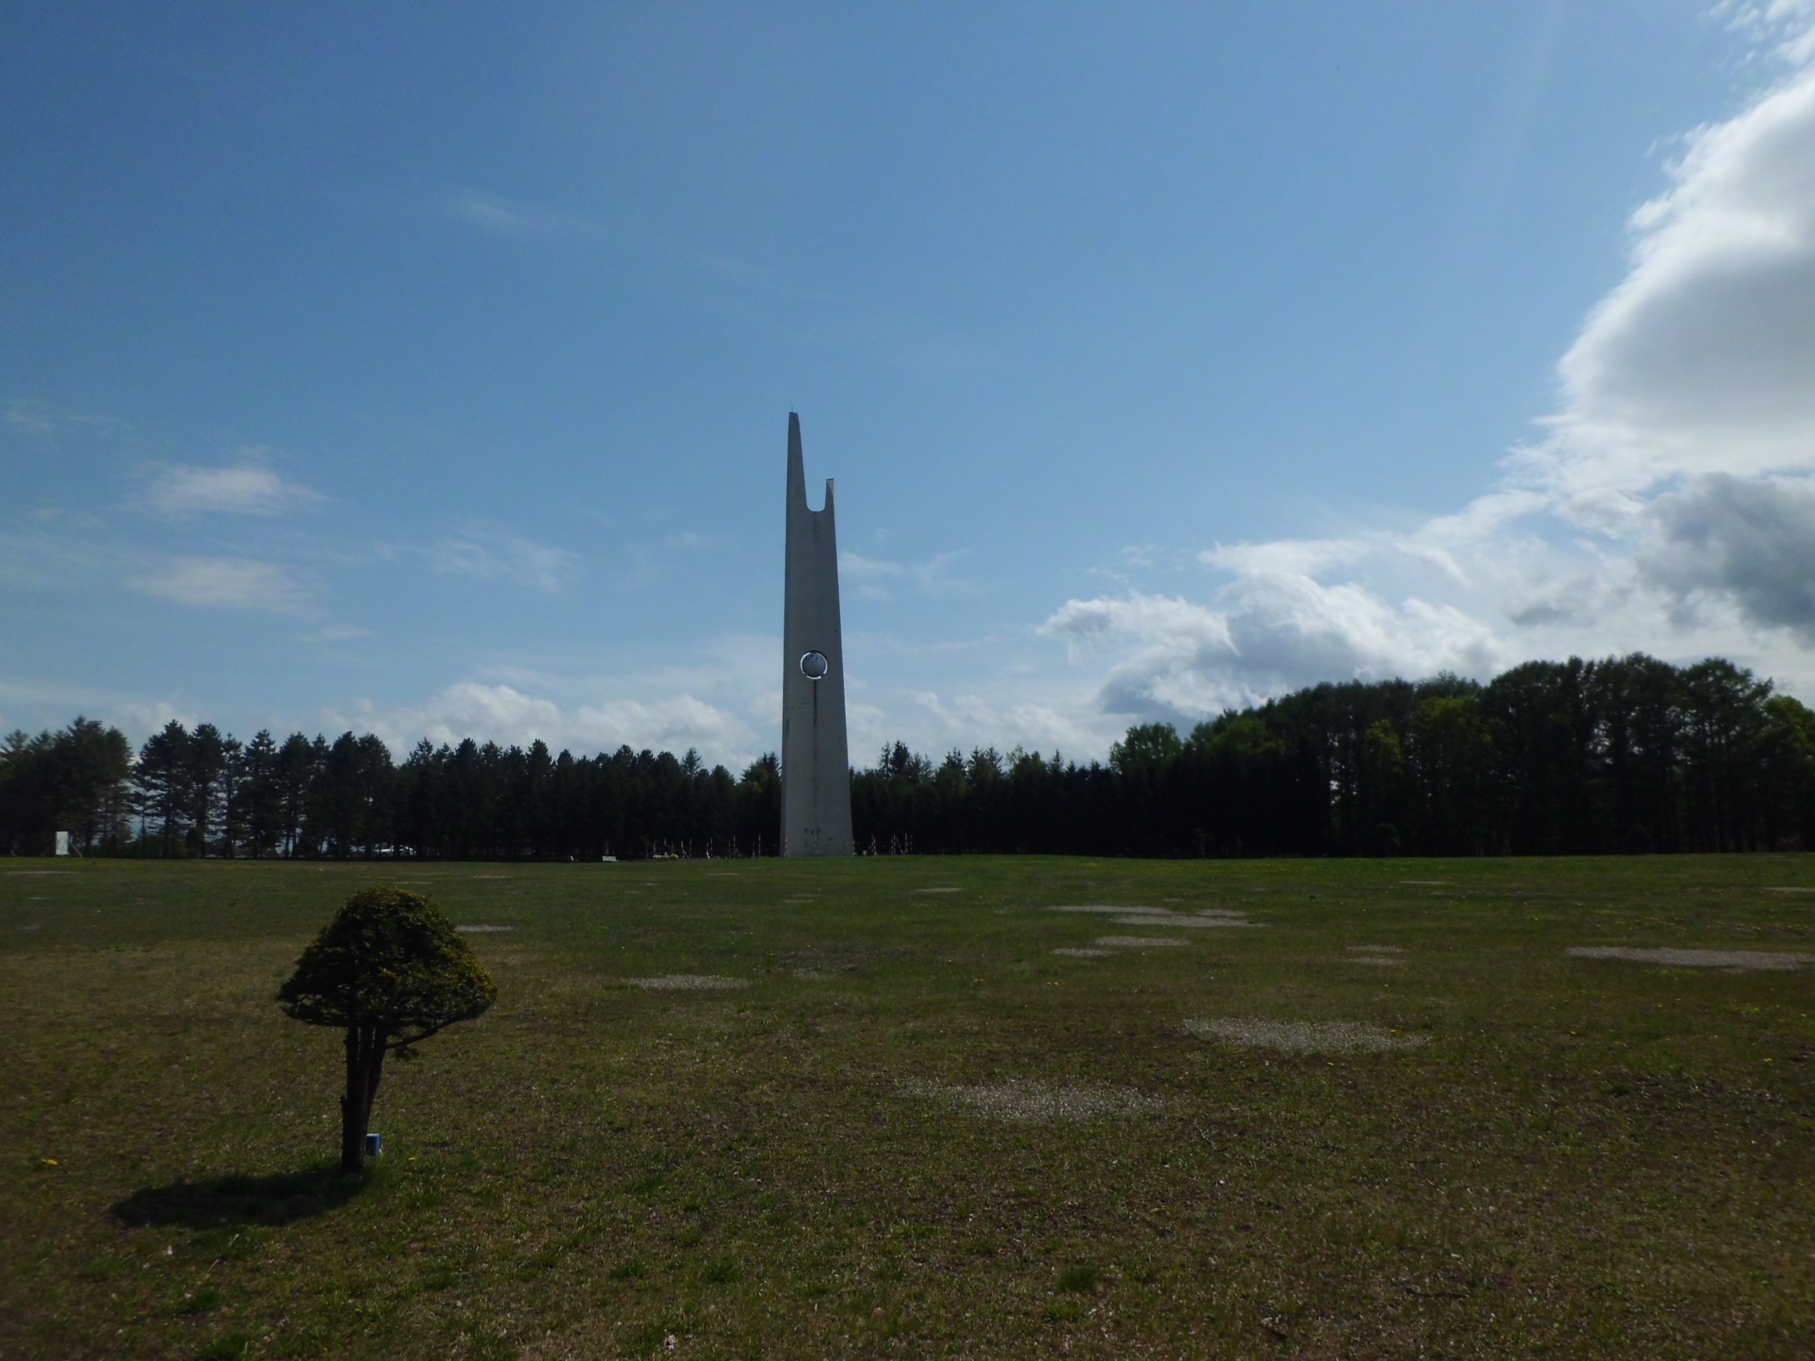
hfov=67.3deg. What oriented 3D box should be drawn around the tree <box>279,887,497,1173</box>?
[{"bbox_3d":[-2.470,1.650,6.470,1.030,1.340,1.000,0,-7,0],"label":"tree"}]

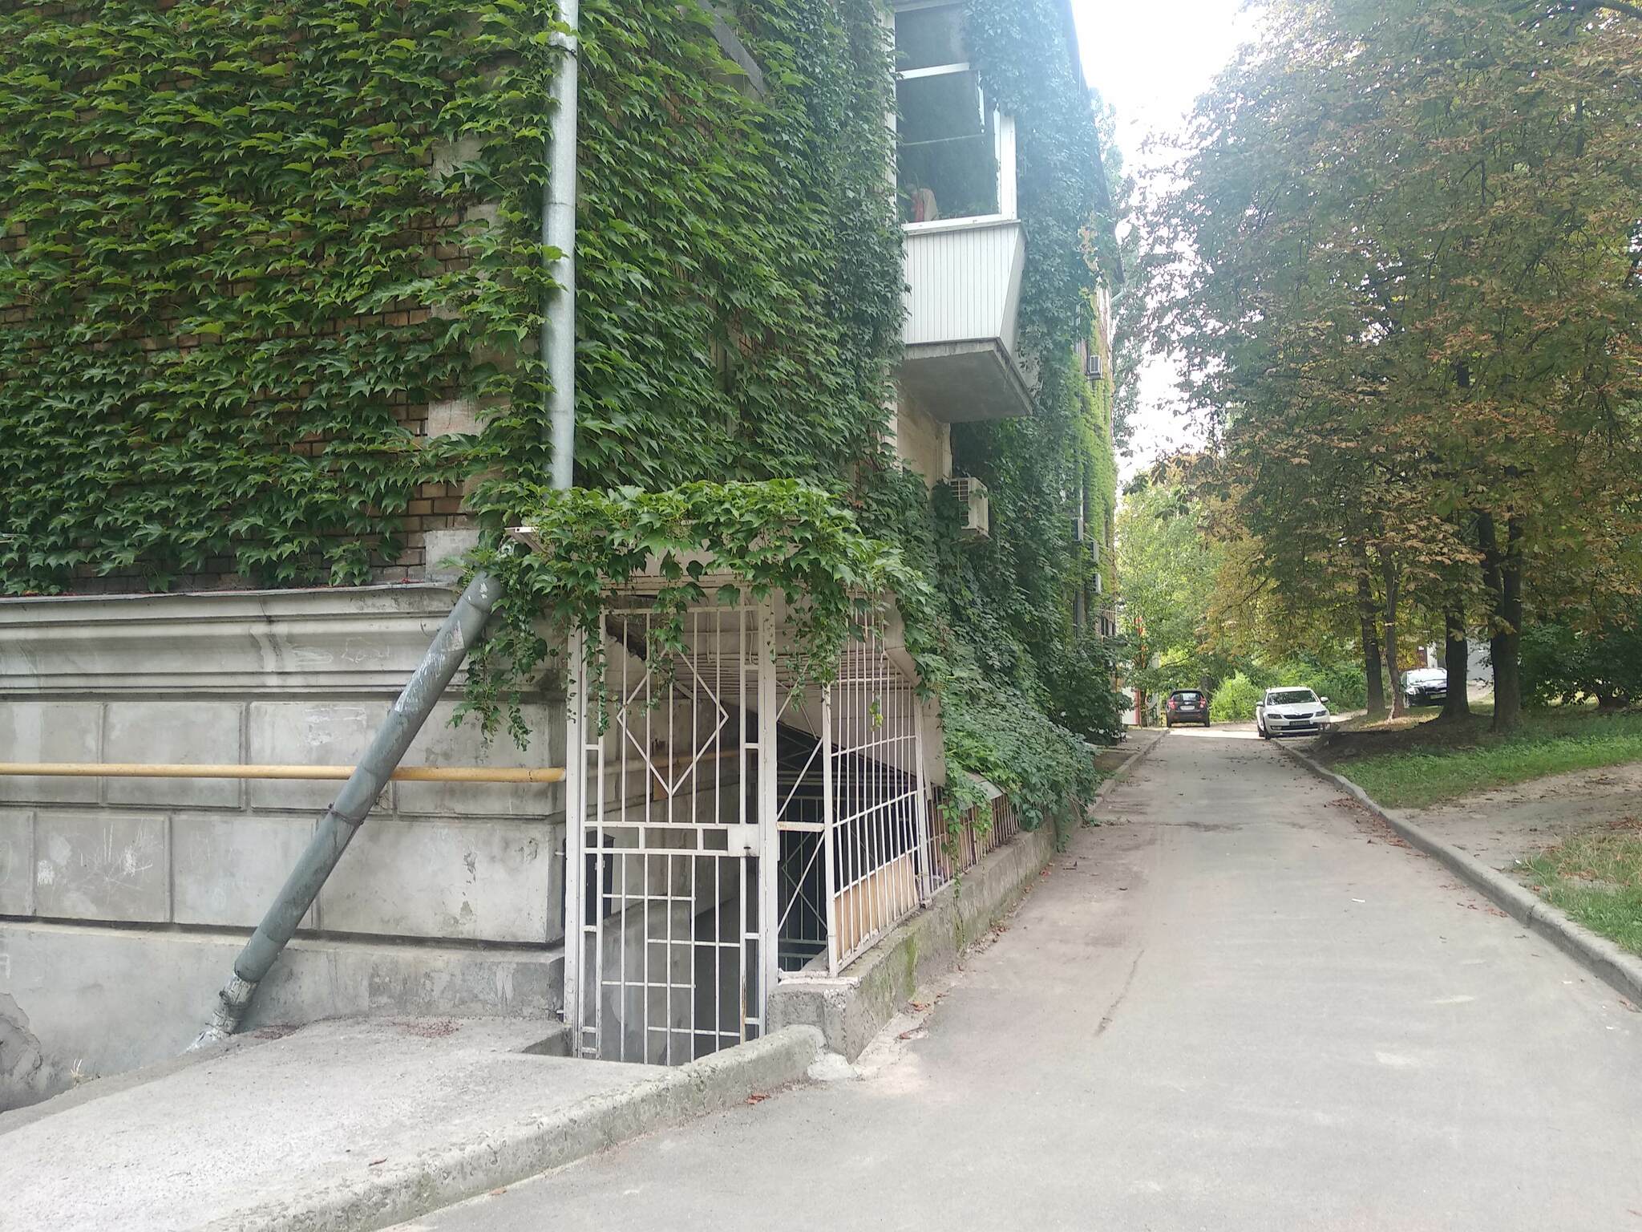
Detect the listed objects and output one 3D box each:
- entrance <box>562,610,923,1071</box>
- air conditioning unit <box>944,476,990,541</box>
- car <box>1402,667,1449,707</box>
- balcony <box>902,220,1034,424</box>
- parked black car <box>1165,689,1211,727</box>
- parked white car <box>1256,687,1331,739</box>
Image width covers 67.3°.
[{"bbox_3d":[-0.290,0.997,6.268,1.353,2.055,1.750,-1,-4,16],"label":"entrance"},{"bbox_3d":[1.706,-1.222,14.114,0.285,0.562,0.780,-2,-4,18],"label":"air conditioning unit"},{"bbox_3d":[23.047,2.722,46.744,1.790,1.470,4.400,-6,-5,16],"label":"car"},{"bbox_3d":[1.614,-3.059,13.306,1.282,1.261,2.758,-1,-4,16],"label":"balcony"},{"bbox_3d":[15.047,3.783,50.555,1.690,1.505,3.950,-1,-4,16],"label":"parked black car"},{"bbox_3d":[14.377,2.925,37.619,1.830,1.460,4.660,-6,-5,16],"label":"parked white car"}]

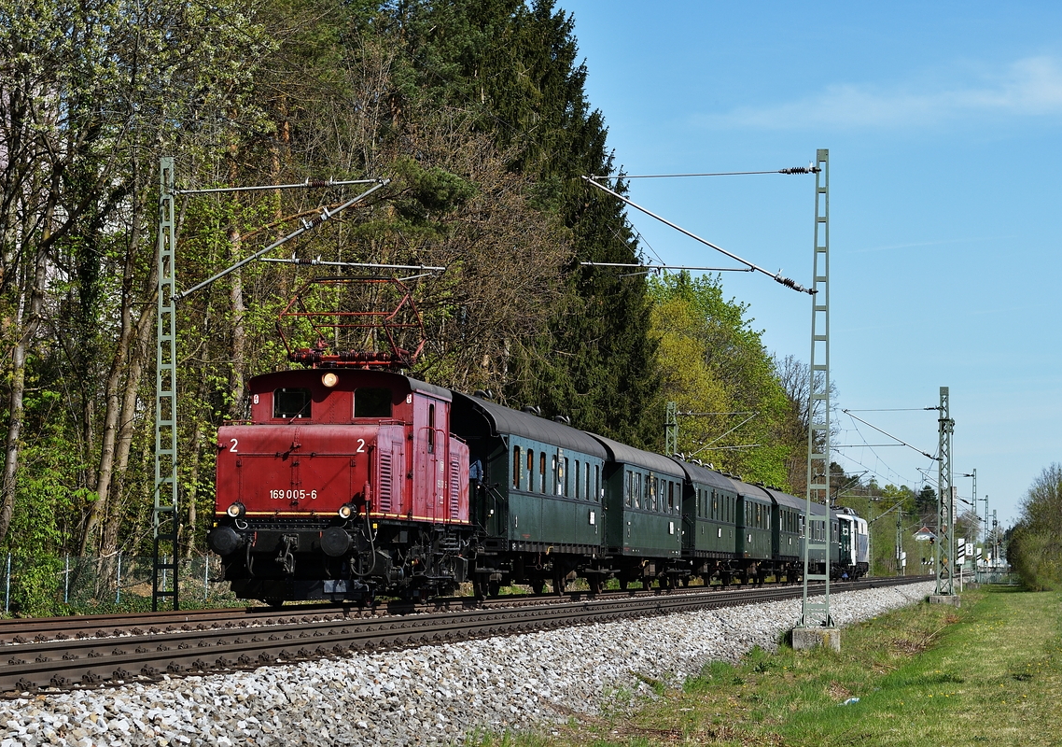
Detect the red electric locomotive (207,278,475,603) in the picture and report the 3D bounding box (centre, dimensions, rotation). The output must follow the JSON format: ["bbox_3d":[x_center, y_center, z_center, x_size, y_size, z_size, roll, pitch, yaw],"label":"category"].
[{"bbox_3d":[-2.965,1.107,38.945,2.750,5.500,7.800,-1,-5,12],"label":"red electric locomotive"}]

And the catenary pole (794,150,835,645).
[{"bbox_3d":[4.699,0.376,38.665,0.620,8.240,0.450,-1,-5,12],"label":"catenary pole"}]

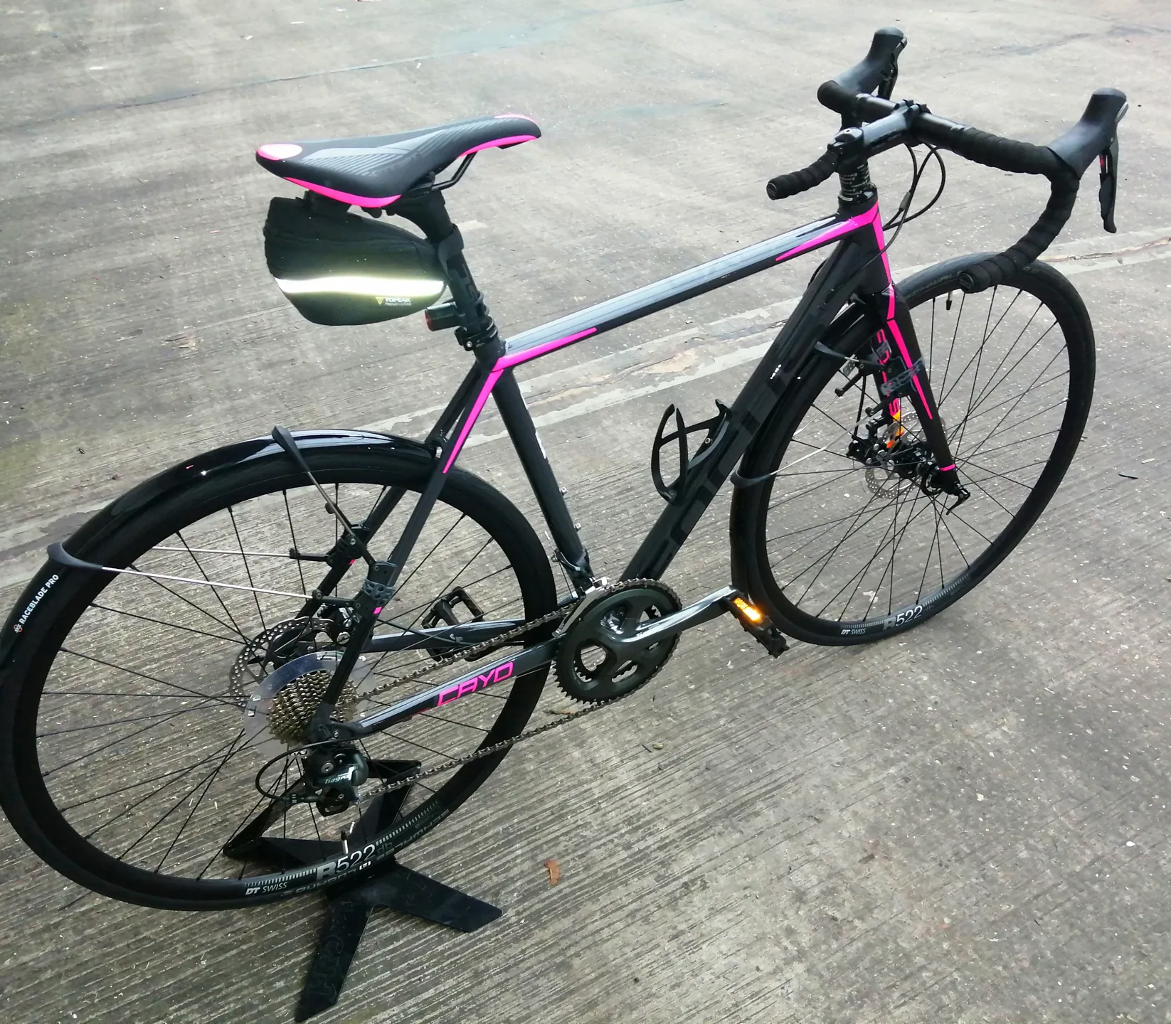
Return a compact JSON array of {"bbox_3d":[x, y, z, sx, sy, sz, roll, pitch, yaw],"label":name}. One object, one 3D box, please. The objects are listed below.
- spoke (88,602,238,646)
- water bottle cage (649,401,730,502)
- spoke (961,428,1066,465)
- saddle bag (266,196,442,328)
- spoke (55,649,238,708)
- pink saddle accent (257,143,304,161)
[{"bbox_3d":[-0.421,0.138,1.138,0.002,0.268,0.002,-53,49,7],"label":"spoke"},{"bbox_3d":[0.124,-0.090,1.313,0.084,0.148,0.078,22,16,-39],"label":"water bottle cage"},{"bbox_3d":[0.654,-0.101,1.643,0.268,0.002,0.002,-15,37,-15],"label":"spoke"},{"bbox_3d":[-0.222,-0.247,0.995,0.170,0.112,0.090,-12,35,-26],"label":"saddle bag"},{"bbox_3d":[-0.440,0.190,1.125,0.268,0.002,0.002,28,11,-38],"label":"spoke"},{"bbox_3d":[-0.273,-0.320,0.919,0.042,0.014,0.060,-19,37,-21],"label":"pink saddle accent"}]

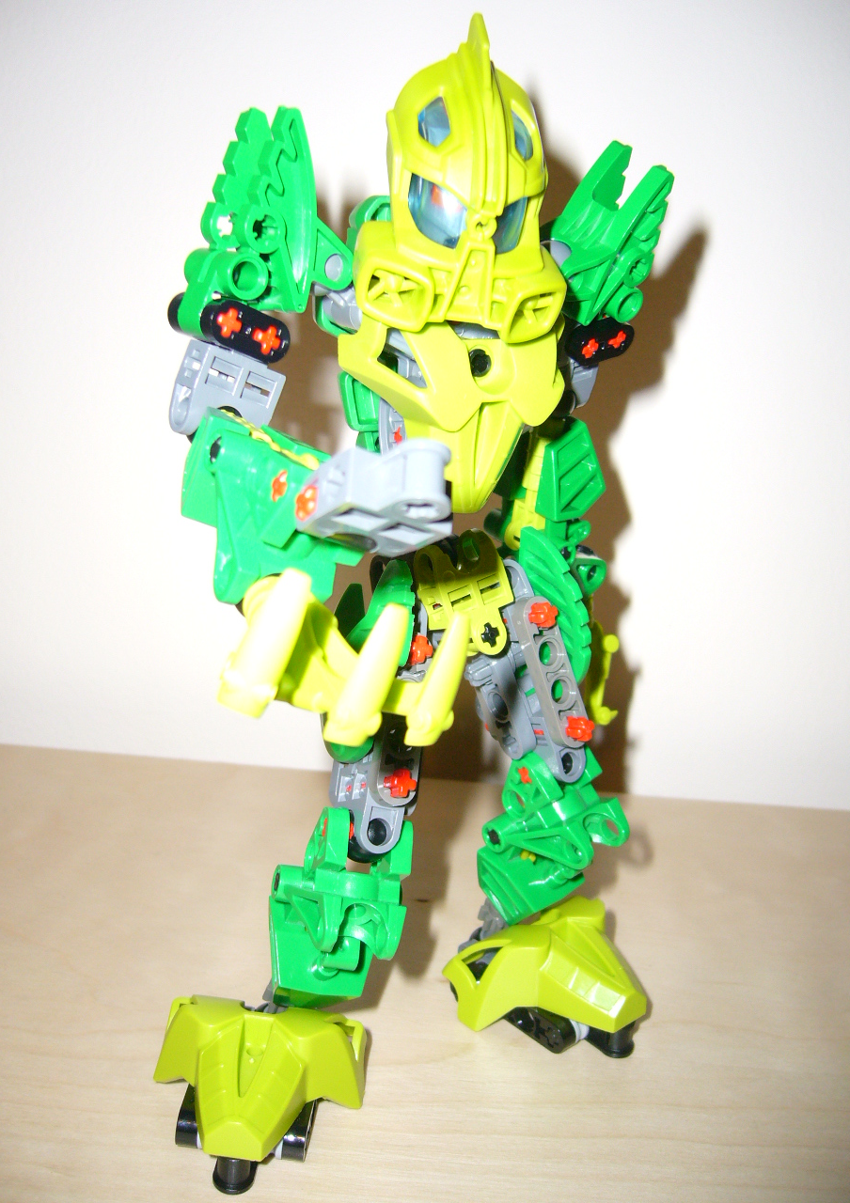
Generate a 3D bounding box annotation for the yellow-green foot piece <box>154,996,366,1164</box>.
[{"bbox_3d":[-0.033,0.090,0.232,0.042,0.021,0.037,5,19,2],"label":"yellow-green foot piece"}]

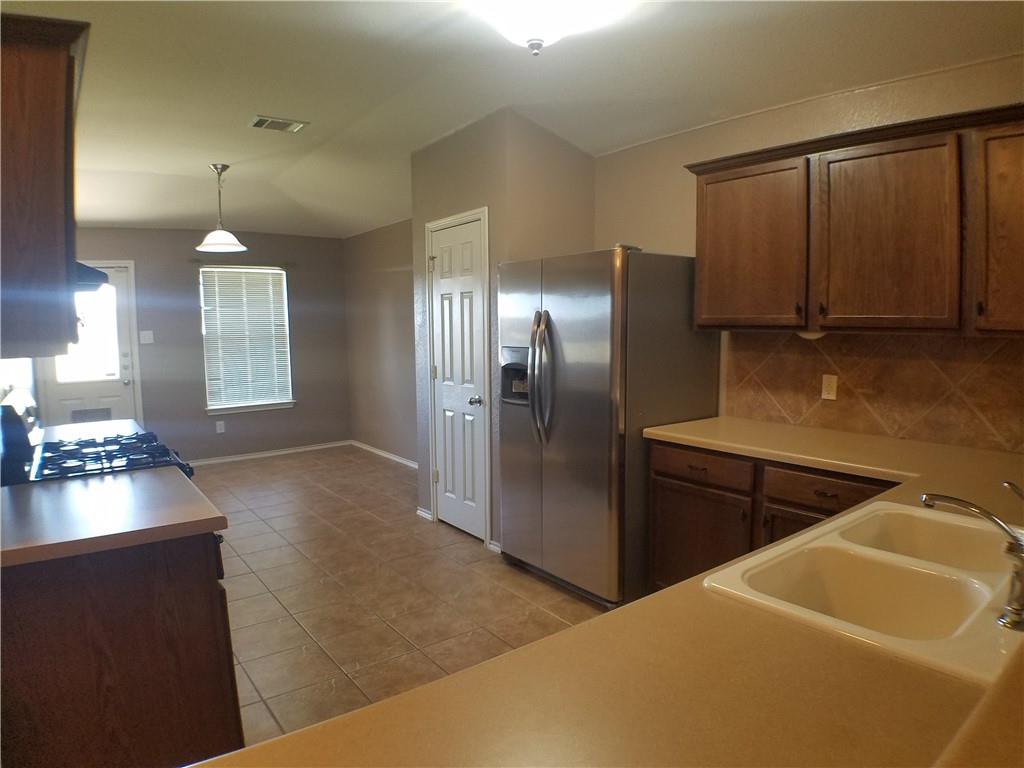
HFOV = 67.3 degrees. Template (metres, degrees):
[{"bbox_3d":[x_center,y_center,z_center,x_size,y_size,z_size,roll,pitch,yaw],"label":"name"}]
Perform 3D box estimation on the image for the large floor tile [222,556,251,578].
[{"bbox_3d":[-1.658,1.046,4.282,0.335,0.010,0.335,-5,8,-33],"label":"large floor tile"}]

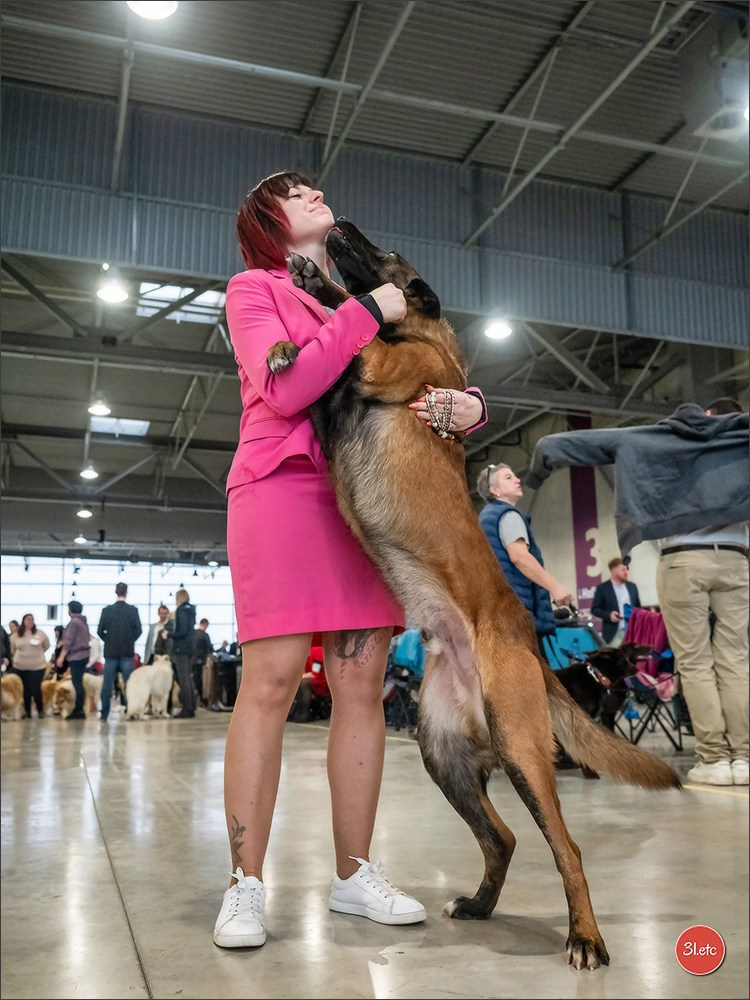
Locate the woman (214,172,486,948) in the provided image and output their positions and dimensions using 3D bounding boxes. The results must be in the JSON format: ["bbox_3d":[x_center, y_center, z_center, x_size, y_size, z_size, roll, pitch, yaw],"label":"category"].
[{"bbox_3d":[-0.049,0.042,2.177,0.560,1.670,0.500,9,-14,-42],"label":"woman"}]

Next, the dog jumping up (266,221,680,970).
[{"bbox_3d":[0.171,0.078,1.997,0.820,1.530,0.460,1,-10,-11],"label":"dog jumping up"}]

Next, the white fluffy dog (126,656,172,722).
[{"bbox_3d":[-2.960,2.465,12.926,0.360,0.800,0.740,-6,-12,28],"label":"white fluffy dog"}]

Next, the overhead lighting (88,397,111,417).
[{"bbox_3d":[-6.844,-2.407,24.424,0.520,0.450,0.520,2,-11,-17],"label":"overhead lighting"}]

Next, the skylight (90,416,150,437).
[{"bbox_3d":[-8.900,-2.553,34.254,1.920,0.150,2.150,3,-11,-17],"label":"skylight"}]

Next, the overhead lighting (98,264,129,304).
[{"bbox_3d":[-4.556,-3.760,17.106,0.520,0.470,0.520,2,-11,-17],"label":"overhead lighting"}]

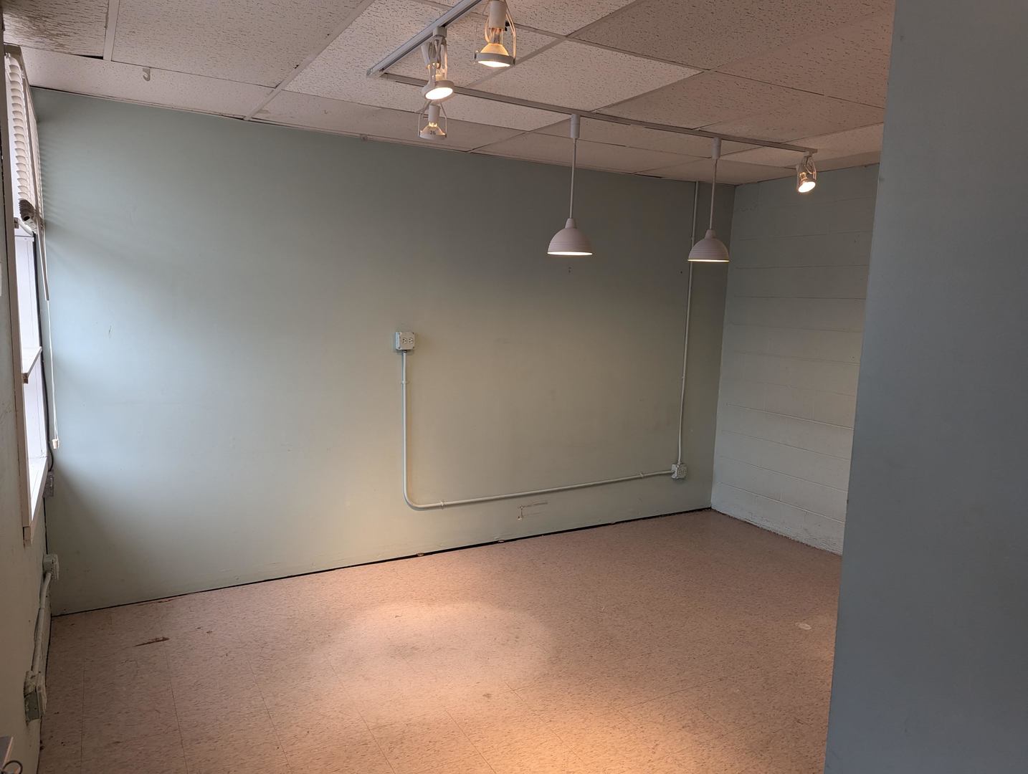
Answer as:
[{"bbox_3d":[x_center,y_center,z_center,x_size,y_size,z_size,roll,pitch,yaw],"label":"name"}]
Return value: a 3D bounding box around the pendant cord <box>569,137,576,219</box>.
[{"bbox_3d":[0.266,-0.943,3.220,0.009,0.362,0.009,-3,9,-30],"label":"pendant cord"}]

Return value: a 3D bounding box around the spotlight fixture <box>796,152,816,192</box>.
[{"bbox_3d":[1.604,-1.176,3.913,0.105,0.200,0.125,-5,10,-42],"label":"spotlight fixture"}]

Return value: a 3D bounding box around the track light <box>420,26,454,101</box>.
[{"bbox_3d":[-0.234,-0.994,2.194,0.110,0.205,0.105,3,8,5],"label":"track light"}]

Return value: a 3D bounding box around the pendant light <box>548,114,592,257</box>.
[{"bbox_3d":[0.265,-0.912,3.224,0.202,0.610,0.202,2,8,0],"label":"pendant light"}]

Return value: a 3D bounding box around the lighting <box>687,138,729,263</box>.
[{"bbox_3d":[1.007,-0.942,3.605,0.200,0.608,0.200,-3,9,-30],"label":"lighting"}]

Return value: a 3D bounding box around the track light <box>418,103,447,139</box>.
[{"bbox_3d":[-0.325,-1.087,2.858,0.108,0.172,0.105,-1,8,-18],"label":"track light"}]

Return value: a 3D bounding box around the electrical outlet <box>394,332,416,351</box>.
[{"bbox_3d":[-0.623,-0.263,4.101,0.102,0.102,0.054,-3,9,-30],"label":"electrical outlet"}]

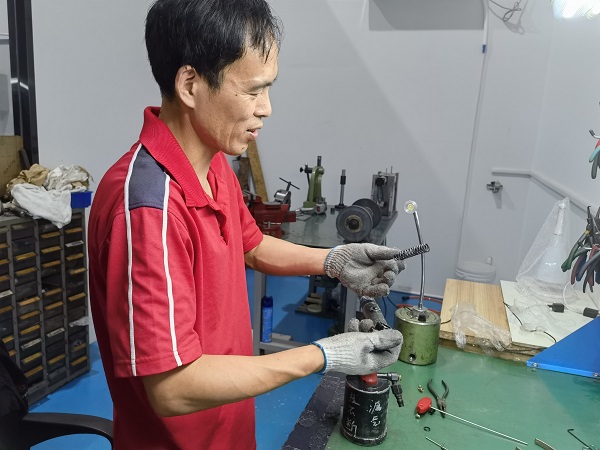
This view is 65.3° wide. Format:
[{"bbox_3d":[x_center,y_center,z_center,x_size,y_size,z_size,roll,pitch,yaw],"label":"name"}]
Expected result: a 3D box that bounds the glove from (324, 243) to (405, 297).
[{"bbox_3d":[0.143,0.099,1.040,0.170,0.110,0.100,2,13,-6],"label":"glove"}]

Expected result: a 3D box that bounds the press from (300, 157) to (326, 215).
[{"bbox_3d":[0.102,-0.285,3.270,0.165,0.380,0.200,8,14,18],"label":"press"}]

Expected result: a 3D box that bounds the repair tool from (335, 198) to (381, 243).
[{"bbox_3d":[0.325,-0.022,2.603,0.195,0.195,0.330,8,14,18],"label":"repair tool"}]

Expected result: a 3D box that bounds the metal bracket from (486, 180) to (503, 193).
[{"bbox_3d":[1.475,-0.292,3.549,0.120,0.090,0.080,8,14,18],"label":"metal bracket"}]

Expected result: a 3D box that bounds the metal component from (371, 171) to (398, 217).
[{"bbox_3d":[0.612,-0.236,3.337,0.170,0.310,0.150,8,14,18],"label":"metal component"}]

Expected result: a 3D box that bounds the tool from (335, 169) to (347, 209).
[{"bbox_3d":[0.315,-0.271,3.482,0.088,0.280,0.088,8,14,18],"label":"tool"}]

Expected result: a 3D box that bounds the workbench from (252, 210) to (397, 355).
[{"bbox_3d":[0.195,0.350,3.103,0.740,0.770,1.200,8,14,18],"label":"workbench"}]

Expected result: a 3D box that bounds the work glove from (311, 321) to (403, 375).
[{"bbox_3d":[0.109,0.236,0.900,0.175,0.095,0.090,-2,14,-21],"label":"work glove"}]

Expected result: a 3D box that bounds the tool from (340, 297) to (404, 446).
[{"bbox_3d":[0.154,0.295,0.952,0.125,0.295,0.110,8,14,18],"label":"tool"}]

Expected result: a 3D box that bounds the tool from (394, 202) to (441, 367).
[{"bbox_3d":[0.336,0.157,1.302,0.135,0.435,0.130,6,14,14],"label":"tool"}]

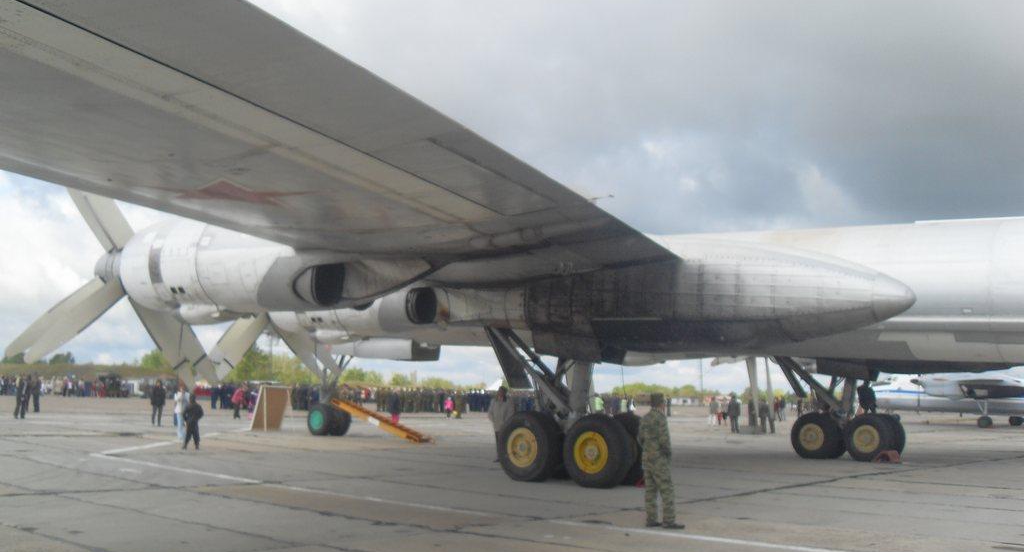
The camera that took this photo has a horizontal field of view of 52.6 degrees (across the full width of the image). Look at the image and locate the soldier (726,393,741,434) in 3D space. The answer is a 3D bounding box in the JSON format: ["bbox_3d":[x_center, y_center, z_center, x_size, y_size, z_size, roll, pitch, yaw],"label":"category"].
[{"bbox_3d":[10.181,6.317,47.564,0.560,1.800,0.380,1,-6,8],"label":"soldier"}]

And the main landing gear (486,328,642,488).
[{"bbox_3d":[1.016,2.497,20.242,3.500,3.000,1.550,-4,-8,40],"label":"main landing gear"}]

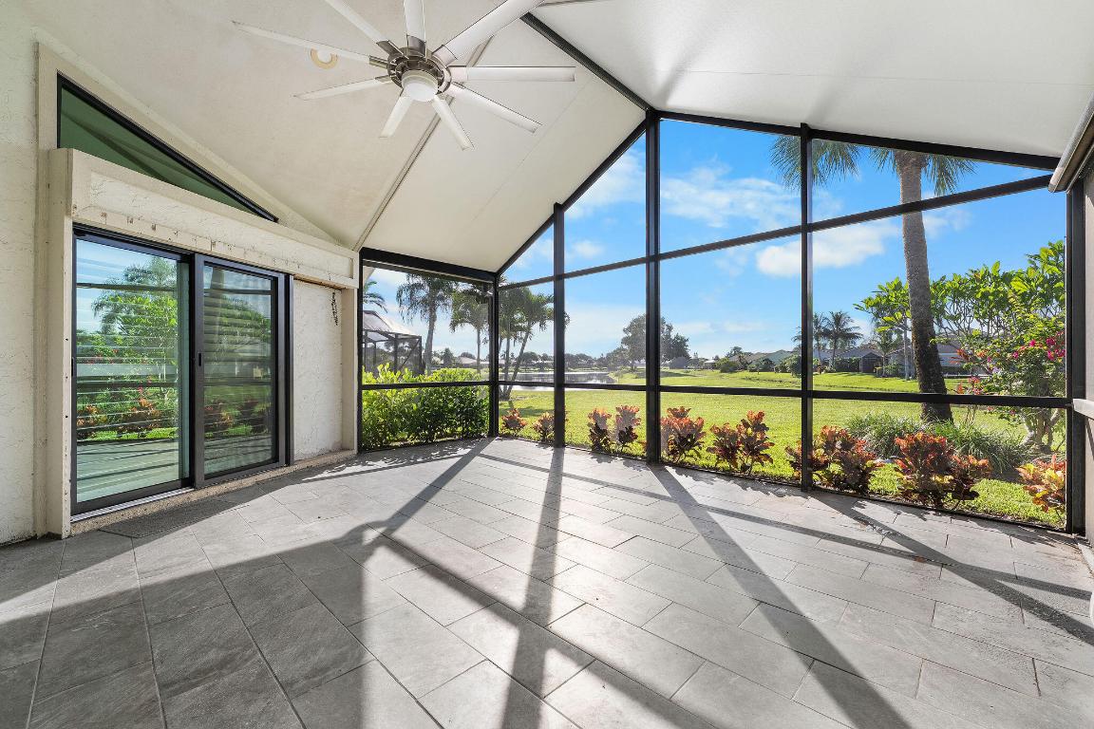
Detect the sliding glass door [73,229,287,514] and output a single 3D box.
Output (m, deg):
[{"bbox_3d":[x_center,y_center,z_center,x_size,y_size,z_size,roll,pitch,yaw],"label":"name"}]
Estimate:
[{"bbox_3d":[-3.203,0.059,3.903,0.130,2.139,1.838,0,0,17],"label":"sliding glass door"}]

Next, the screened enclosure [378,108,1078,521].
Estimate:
[{"bbox_3d":[0.625,-0.909,4.145,6.052,4.126,2.267,0,0,44],"label":"screened enclosure"}]

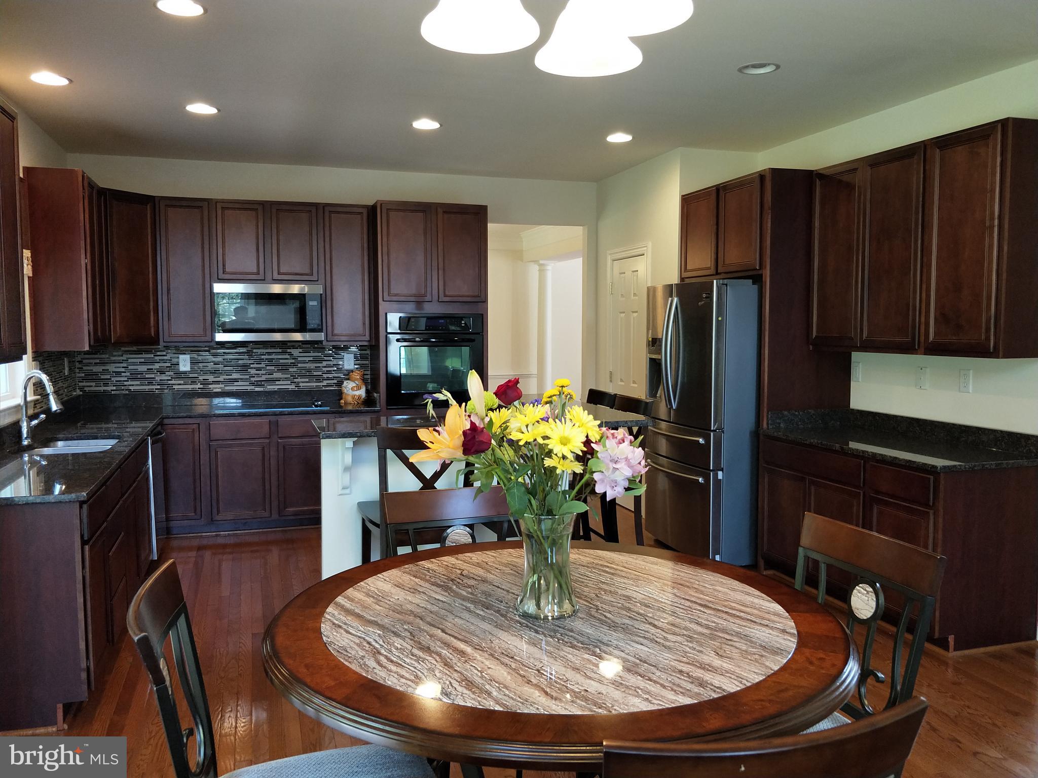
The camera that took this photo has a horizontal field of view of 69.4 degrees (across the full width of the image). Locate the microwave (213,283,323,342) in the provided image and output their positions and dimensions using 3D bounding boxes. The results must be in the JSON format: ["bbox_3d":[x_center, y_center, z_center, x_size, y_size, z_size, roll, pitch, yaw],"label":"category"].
[{"bbox_3d":[-1.918,-0.583,5.755,0.763,0.416,0.405,-2,5,-20],"label":"microwave"}]

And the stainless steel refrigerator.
[{"bbox_3d":[1.419,0.197,5.050,0.870,1.800,0.880,-2,6,-19],"label":"stainless steel refrigerator"}]

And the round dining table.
[{"bbox_3d":[0.080,0.922,1.711,1.210,0.925,1.210,-2,5,-20],"label":"round dining table"}]

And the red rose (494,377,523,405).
[{"bbox_3d":[-0.029,0.005,2.000,0.076,0.078,0.076,0,5,0],"label":"red rose"}]

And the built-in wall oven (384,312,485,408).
[{"bbox_3d":[-0.725,-0.247,6.027,0.759,0.705,0.590,-2,5,-20],"label":"built-in wall oven"}]

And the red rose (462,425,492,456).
[{"bbox_3d":[-0.109,0.133,1.930,0.077,0.079,0.075,0,5,0],"label":"red rose"}]

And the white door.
[{"bbox_3d":[0.914,-0.032,6.246,0.050,2.050,0.600,-2,6,-19],"label":"white door"}]

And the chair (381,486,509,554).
[{"bbox_3d":[-0.145,0.856,2.567,0.520,0.970,0.570,-2,6,-17],"label":"chair"}]

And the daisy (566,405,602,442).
[{"bbox_3d":[0.169,0.090,1.950,0.090,0.088,0.060,-2,6,-17],"label":"daisy"}]

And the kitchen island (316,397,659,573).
[{"bbox_3d":[-0.301,0.650,3.832,1.475,1.100,1.260,-2,5,-20],"label":"kitchen island"}]

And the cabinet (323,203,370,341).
[{"bbox_3d":[-1.384,-0.897,5.959,0.387,1.072,0.330,-2,5,-20],"label":"cabinet"}]

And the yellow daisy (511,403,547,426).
[{"bbox_3d":[0.026,0.065,1.950,0.093,0.062,0.080,0,5,3],"label":"yellow daisy"}]

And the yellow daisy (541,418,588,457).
[{"bbox_3d":[0.114,0.125,1.910,0.115,0.100,0.055,-1,5,-3],"label":"yellow daisy"}]

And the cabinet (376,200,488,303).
[{"bbox_3d":[-0.746,-1.060,6.002,0.851,0.754,0.630,-2,5,-20],"label":"cabinet"}]

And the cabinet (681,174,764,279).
[{"bbox_3d":[1.600,-1.045,4.966,0.632,0.597,0.930,-2,5,-20],"label":"cabinet"}]

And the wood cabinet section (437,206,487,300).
[{"bbox_3d":[-0.526,-1.060,6.018,0.410,0.745,0.550,-2,5,-19],"label":"wood cabinet section"}]

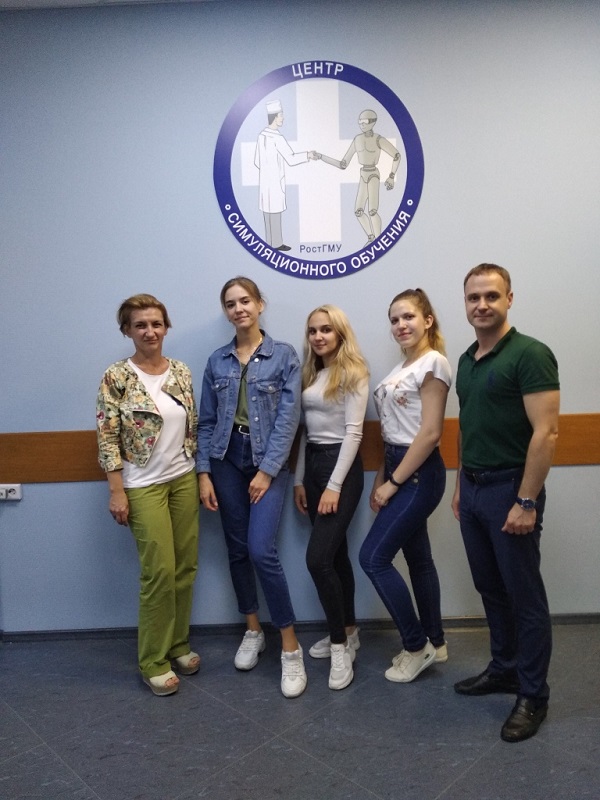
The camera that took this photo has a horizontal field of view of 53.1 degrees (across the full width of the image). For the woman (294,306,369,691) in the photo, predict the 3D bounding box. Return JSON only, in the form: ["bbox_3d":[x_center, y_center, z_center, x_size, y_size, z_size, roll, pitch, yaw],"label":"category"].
[{"bbox_3d":[0.138,0.400,2.700,0.420,1.630,0.400,2,6,42],"label":"woman"}]

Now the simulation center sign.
[{"bbox_3d":[0.092,-1.095,2.881,1.010,1.030,0.020,-2,5,0],"label":"simulation center sign"}]

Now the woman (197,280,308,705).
[{"bbox_3d":[-0.216,0.344,2.660,0.490,1.770,0.420,-1,5,8],"label":"woman"}]

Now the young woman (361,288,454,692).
[{"bbox_3d":[0.472,0.359,2.697,0.460,1.690,0.410,-5,5,-35],"label":"young woman"}]

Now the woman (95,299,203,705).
[{"bbox_3d":[-0.638,0.393,2.674,0.480,1.700,0.380,-5,5,-33],"label":"woman"}]

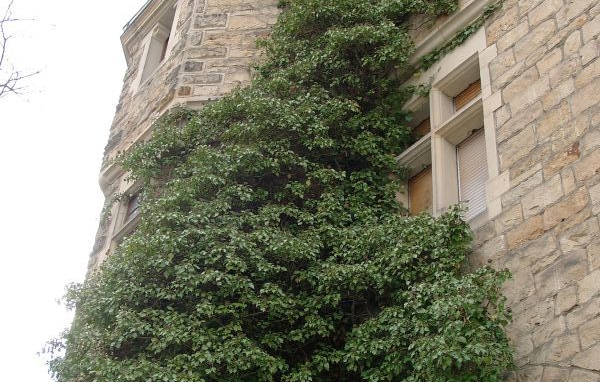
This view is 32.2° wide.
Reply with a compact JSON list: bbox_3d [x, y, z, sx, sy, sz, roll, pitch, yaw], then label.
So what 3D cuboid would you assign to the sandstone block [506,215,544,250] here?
[{"bbox_3d":[1.894,0.377,8.459,0.190,0.172,0.384,29,-47,-26],"label":"sandstone block"}]

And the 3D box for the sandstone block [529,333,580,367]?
[{"bbox_3d":[1.917,1.227,7.575,0.190,0.254,0.469,29,-47,-26],"label":"sandstone block"}]

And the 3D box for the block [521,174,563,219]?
[{"bbox_3d":[2.038,0.087,8.494,0.190,0.221,0.426,29,-47,-26],"label":"block"}]

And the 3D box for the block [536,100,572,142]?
[{"bbox_3d":[2.214,-0.565,8.831,0.190,0.228,0.366,29,-47,-26],"label":"block"}]

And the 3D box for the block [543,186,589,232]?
[{"bbox_3d":[2.149,0.175,8.210,0.190,0.196,0.445,29,-47,-26],"label":"block"}]

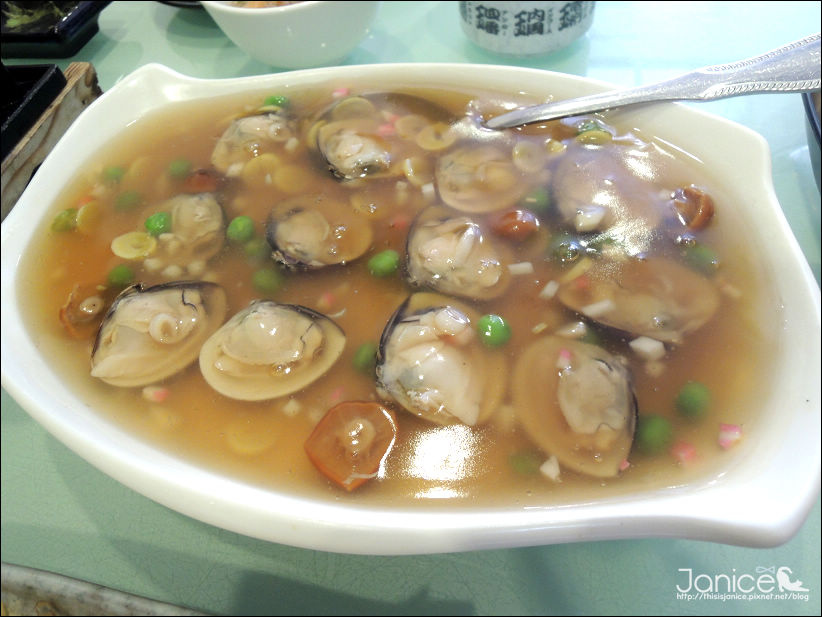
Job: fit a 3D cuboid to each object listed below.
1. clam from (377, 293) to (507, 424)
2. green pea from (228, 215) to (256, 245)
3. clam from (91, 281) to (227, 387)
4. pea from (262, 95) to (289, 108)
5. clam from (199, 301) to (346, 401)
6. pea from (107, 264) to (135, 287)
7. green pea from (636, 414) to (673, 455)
[{"bbox_3d":[0.008,0.014,0.167,0.038,0.016,0.046,-16,58,-16],"label":"clam"},{"bbox_3d":[-0.057,-0.027,0.192,0.009,0.009,0.009,-2,58,4],"label":"green pea"},{"bbox_3d":[-0.081,0.005,0.181,0.044,0.016,0.037,-40,71,-18],"label":"clam"},{"bbox_3d":[-0.052,-0.078,0.219,0.009,0.009,0.009,-2,58,4],"label":"pea"},{"bbox_3d":[-0.042,0.011,0.173,0.043,0.016,0.034,-9,63,0],"label":"clam"},{"bbox_3d":[-0.098,-0.011,0.192,0.009,0.009,0.009,-2,58,4],"label":"pea"},{"bbox_3d":[0.065,0.033,0.151,0.009,0.009,0.009,-2,58,4],"label":"green pea"}]

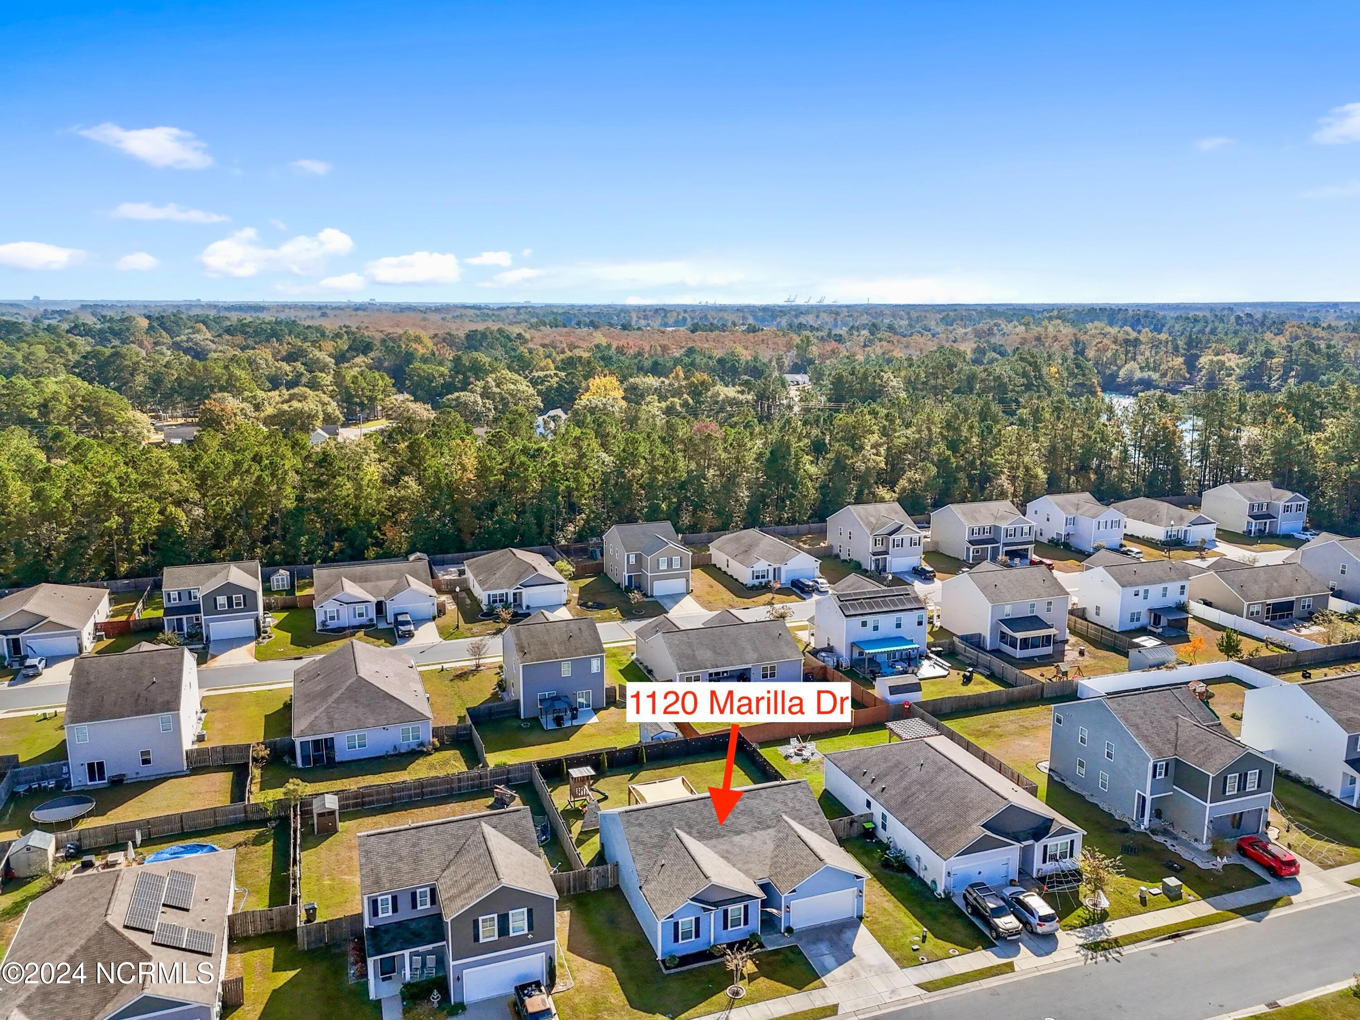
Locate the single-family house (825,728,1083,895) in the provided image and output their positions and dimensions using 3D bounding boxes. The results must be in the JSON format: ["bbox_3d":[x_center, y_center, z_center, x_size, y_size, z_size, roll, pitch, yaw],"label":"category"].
[{"bbox_3d":[21.154,22.401,75.165,12.300,5.750,17.400,-4,13,-20],"label":"single-family house"}]

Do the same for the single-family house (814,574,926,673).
[{"bbox_3d":[22.725,13.057,116.758,11.270,7.750,11.500,-4,13,-20],"label":"single-family house"}]

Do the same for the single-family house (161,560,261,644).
[{"bbox_3d":[-61.220,11.540,124.000,11.700,8.100,12.800,-5,13,-20],"label":"single-family house"}]

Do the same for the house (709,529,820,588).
[{"bbox_3d":[13.351,6.855,149.416,12.220,5.600,15.000,-5,13,-20],"label":"house"}]

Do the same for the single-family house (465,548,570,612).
[{"bbox_3d":[-24.297,9.129,138.443,11.940,5.800,16.500,-5,13,-20],"label":"single-family house"}]

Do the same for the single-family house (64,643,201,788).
[{"bbox_3d":[-51.272,17.703,88.324,10.300,9.000,15.400,-4,13,-20],"label":"single-family house"}]

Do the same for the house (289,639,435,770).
[{"bbox_3d":[-31.724,18.164,93.768,12.200,5.800,17.300,-4,13,-20],"label":"house"}]

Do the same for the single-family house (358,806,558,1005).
[{"bbox_3d":[-14.631,24.537,60.911,11.200,7.650,12.100,-4,13,-20],"label":"single-family house"}]

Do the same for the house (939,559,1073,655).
[{"bbox_3d":[41.162,11.715,118.140,11.800,8.050,15.300,-4,13,-20],"label":"house"}]

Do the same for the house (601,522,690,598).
[{"bbox_3d":[-4.895,6.634,139.669,9.600,8.500,14.000,-4,13,-20],"label":"house"}]

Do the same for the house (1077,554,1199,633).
[{"bbox_3d":[60.356,10.513,128.482,10.980,7.750,12.100,-4,13,-19],"label":"house"}]

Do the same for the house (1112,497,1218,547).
[{"bbox_3d":[88.820,1.180,176.150,11.850,5.900,17.700,-5,13,-21],"label":"house"}]

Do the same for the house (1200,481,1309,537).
[{"bbox_3d":[108.828,-0.941,179.203,11.740,8.200,12.510,-5,13,-20],"label":"house"}]

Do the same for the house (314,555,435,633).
[{"bbox_3d":[-42.299,11.008,130.557,15.180,5.500,14.200,-5,13,-20],"label":"house"}]

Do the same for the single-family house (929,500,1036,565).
[{"bbox_3d":[51.670,3.150,161.430,12.300,8.400,12.100,-5,13,-21],"label":"single-family house"}]

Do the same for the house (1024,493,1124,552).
[{"bbox_3d":[70.460,1.570,168.470,9.900,8.450,14.100,-5,13,-21],"label":"house"}]

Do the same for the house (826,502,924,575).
[{"bbox_3d":[32.130,3.880,156.020,9.500,9.300,14.300,-5,13,-22],"label":"house"}]

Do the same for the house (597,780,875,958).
[{"bbox_3d":[3.464,24.633,69.289,15.390,5.490,14.740,-4,13,-19],"label":"house"}]

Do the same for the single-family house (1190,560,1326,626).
[{"bbox_3d":[77.934,10.118,131.248,15.500,5.600,14.800,-4,13,-20],"label":"single-family house"}]

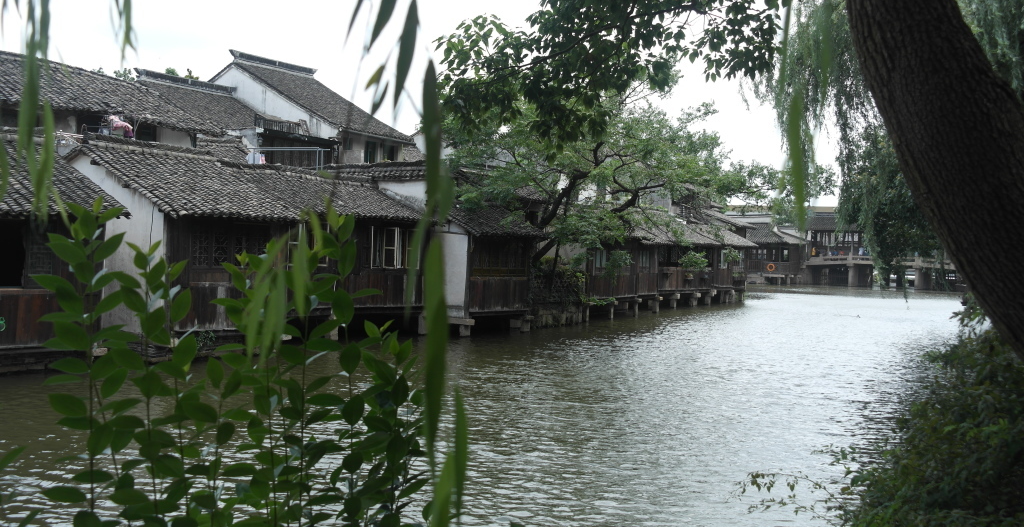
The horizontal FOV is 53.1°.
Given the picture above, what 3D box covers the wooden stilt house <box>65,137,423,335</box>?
[{"bbox_3d":[-7.400,-0.700,28.700,6.200,4.600,10.500,0,0,30],"label":"wooden stilt house"}]

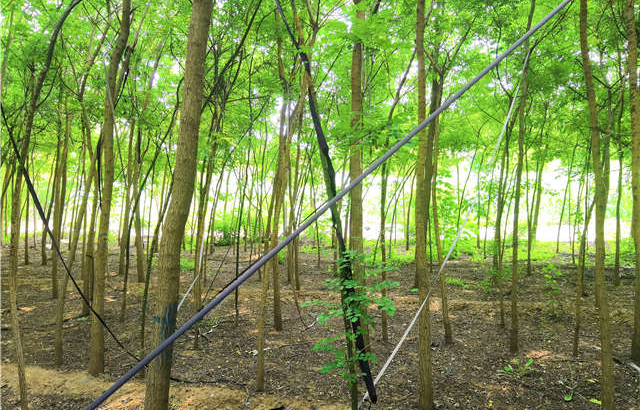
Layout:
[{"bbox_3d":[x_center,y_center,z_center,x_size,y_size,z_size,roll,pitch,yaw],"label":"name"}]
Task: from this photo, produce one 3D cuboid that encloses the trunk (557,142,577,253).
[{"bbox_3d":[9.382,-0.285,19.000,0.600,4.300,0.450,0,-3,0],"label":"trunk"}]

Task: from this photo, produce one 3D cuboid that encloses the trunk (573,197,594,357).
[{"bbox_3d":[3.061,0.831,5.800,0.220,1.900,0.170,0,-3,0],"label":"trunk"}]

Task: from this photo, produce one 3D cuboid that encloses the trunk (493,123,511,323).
[{"bbox_3d":[2.625,0.296,7.200,0.220,2.950,0.190,0,-3,0],"label":"trunk"}]

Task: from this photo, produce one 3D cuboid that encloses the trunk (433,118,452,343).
[{"bbox_3d":[1.571,0.359,6.400,0.230,2.870,0.180,0,-3,0],"label":"trunk"}]

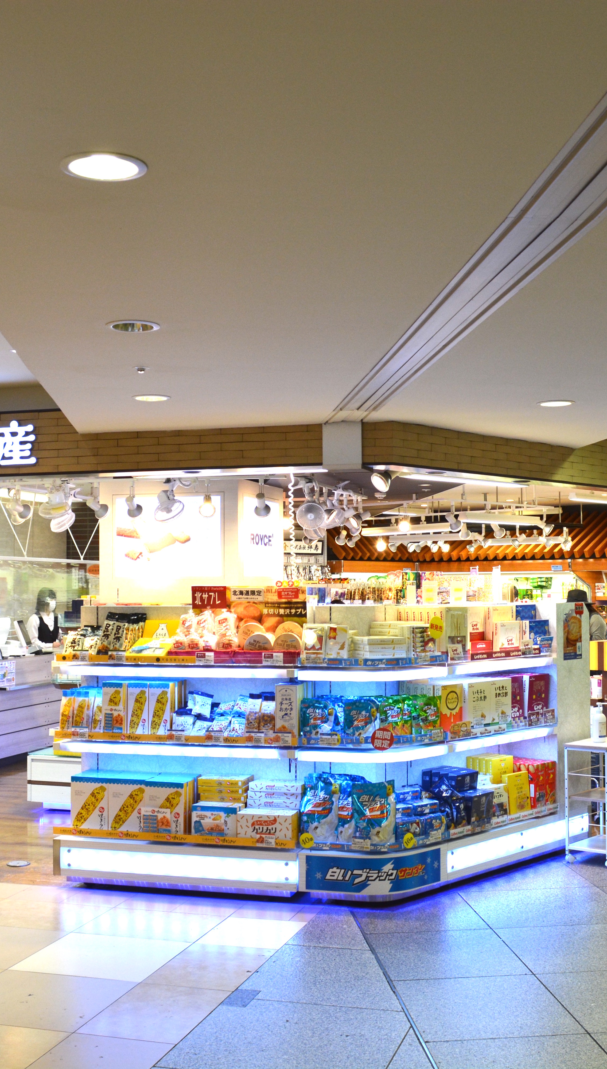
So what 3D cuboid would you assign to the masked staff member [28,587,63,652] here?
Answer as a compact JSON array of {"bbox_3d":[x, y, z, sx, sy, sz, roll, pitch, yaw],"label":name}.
[{"bbox_3d":[-2.485,1.313,11.566,0.300,1.600,0.430,-2,-3,32],"label":"masked staff member"}]

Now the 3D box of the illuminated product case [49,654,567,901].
[{"bbox_3d":[0.171,1.249,6.591,3.020,1.210,1.300,0,-2,-14],"label":"illuminated product case"}]

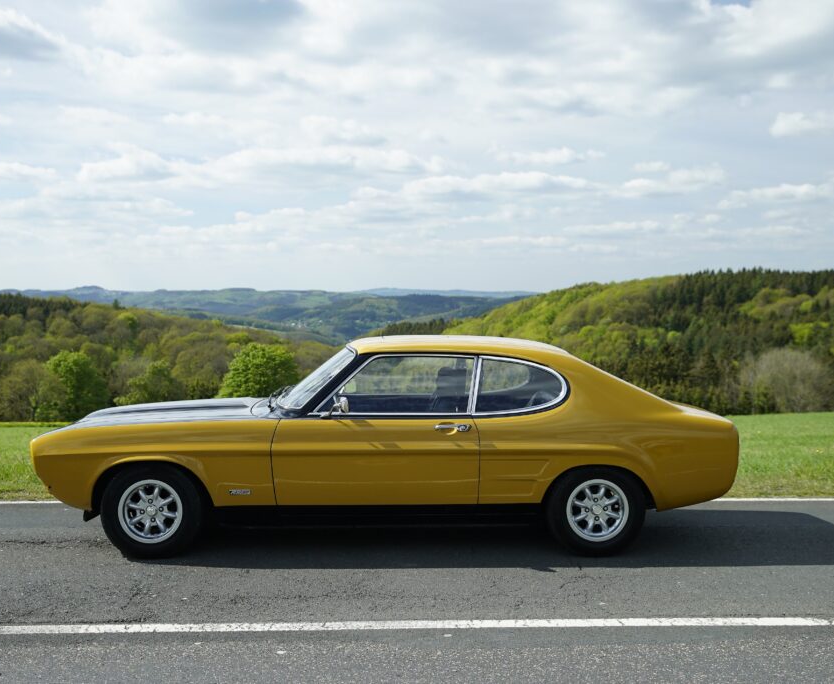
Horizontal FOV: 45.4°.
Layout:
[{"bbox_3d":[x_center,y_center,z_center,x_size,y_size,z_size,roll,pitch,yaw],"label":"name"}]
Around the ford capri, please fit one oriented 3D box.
[{"bbox_3d":[-0.190,0.585,6.500,4.200,1.260,1.650,0,2,-1],"label":"ford capri"}]

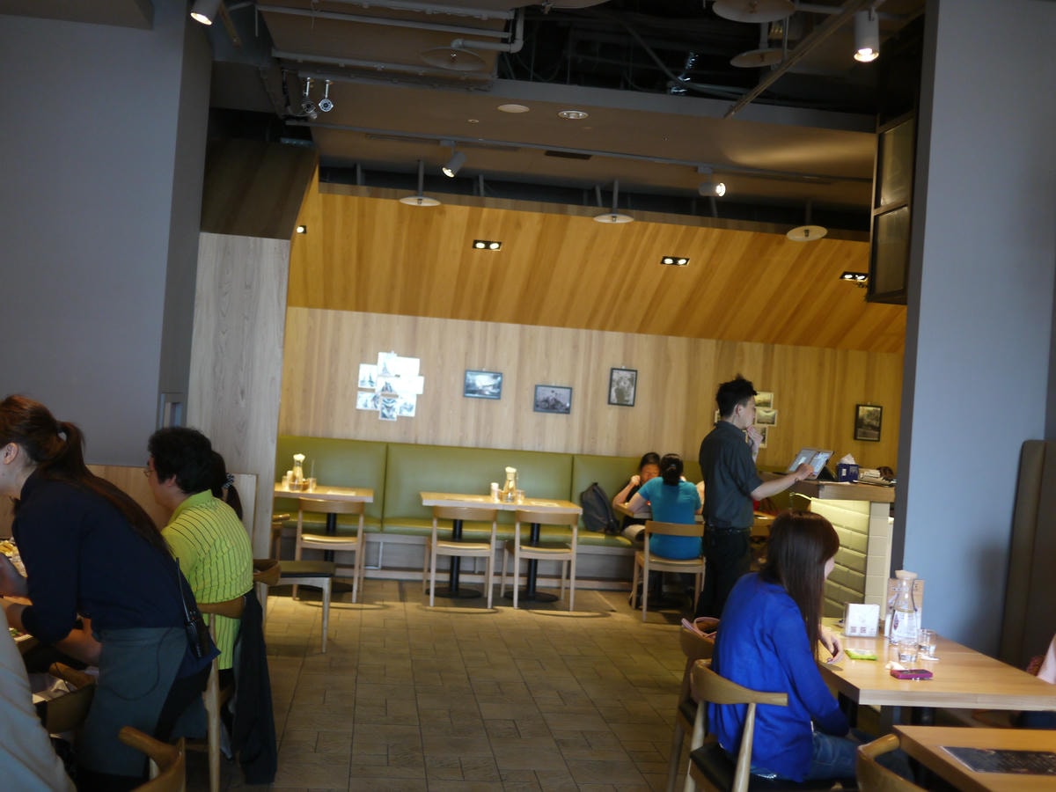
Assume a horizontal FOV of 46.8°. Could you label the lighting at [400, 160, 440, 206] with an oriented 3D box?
[{"bbox_3d":[-0.764,-1.532,8.760,0.300,0.310,0.300,4,-1,-7],"label":"lighting"}]

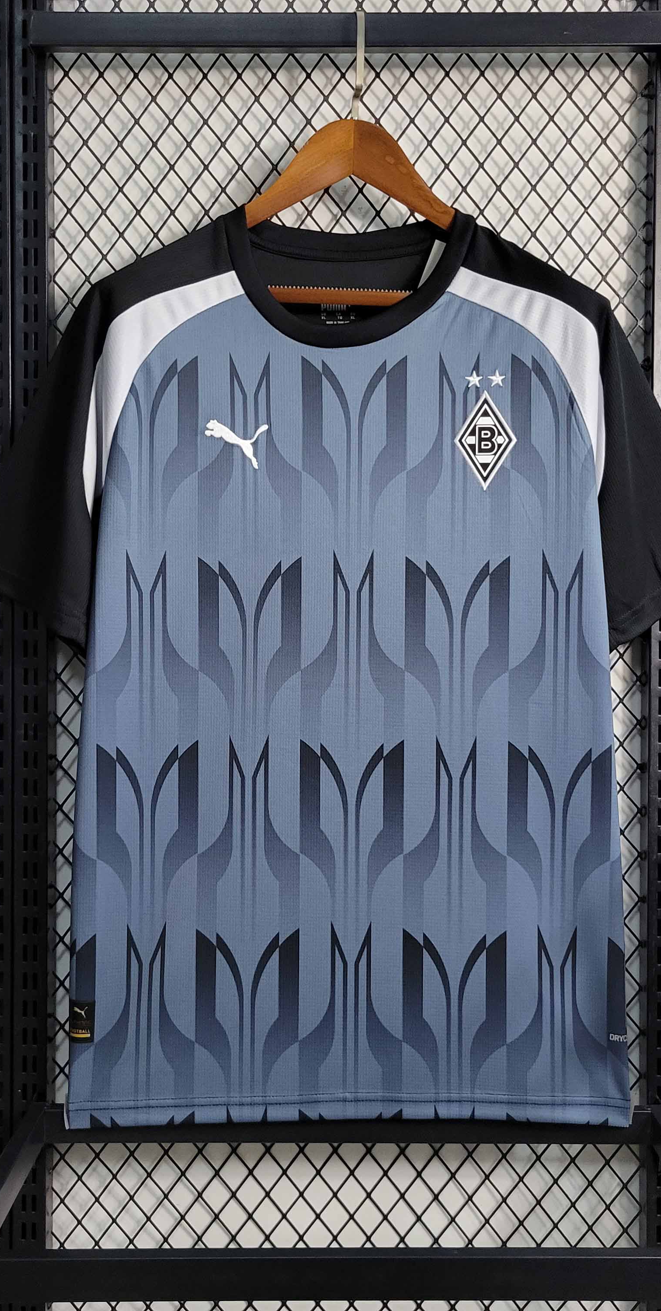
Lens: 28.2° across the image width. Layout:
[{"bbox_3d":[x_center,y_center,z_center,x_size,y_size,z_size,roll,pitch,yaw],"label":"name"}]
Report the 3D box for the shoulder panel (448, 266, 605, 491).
[{"bbox_3d":[0.167,-0.235,1.115,0.135,0.192,0.060,0,1,0],"label":"shoulder panel"}]

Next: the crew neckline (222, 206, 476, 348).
[{"bbox_3d":[0.015,-0.323,1.120,0.216,0.122,0.085,0,1,0],"label":"crew neckline"}]

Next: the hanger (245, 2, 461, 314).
[{"bbox_3d":[0.019,-0.434,1.145,0.430,0.260,0.060,0,1,0],"label":"hanger"}]

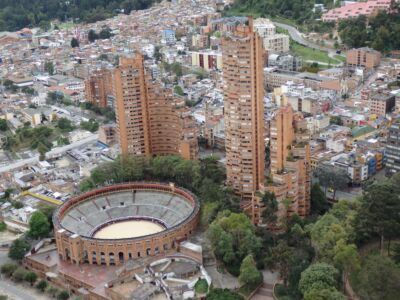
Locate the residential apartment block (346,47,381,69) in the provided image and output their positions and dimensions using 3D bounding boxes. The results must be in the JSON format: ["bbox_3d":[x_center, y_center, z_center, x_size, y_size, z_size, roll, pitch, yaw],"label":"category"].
[{"bbox_3d":[157.680,-89.570,546.940,20.000,17.500,24.500,-12,19,-27],"label":"residential apartment block"}]

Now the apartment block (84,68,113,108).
[{"bbox_3d":[-102.960,-62.270,575.370,21.000,38.000,19.000,10,22,36],"label":"apartment block"}]

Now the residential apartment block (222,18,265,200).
[{"bbox_3d":[28.120,-23.580,360.490,24.500,116.000,25.000,-2,17,4],"label":"residential apartment block"}]

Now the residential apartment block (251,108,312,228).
[{"bbox_3d":[47.130,7.320,332.440,31.000,68.000,31.000,-2,17,2],"label":"residential apartment block"}]

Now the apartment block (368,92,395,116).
[{"bbox_3d":[143.370,-34.990,447.430,16.500,16.500,15.000,-19,23,-42],"label":"apartment block"}]

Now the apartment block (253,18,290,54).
[{"bbox_3d":[79.090,-122.880,627.360,35.000,29.000,27.000,-8,18,-17],"label":"apartment block"}]

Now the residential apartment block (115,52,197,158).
[{"bbox_3d":[-31.020,-30.470,415.220,57.000,79.000,36.000,-4,17,-4],"label":"residential apartment block"}]

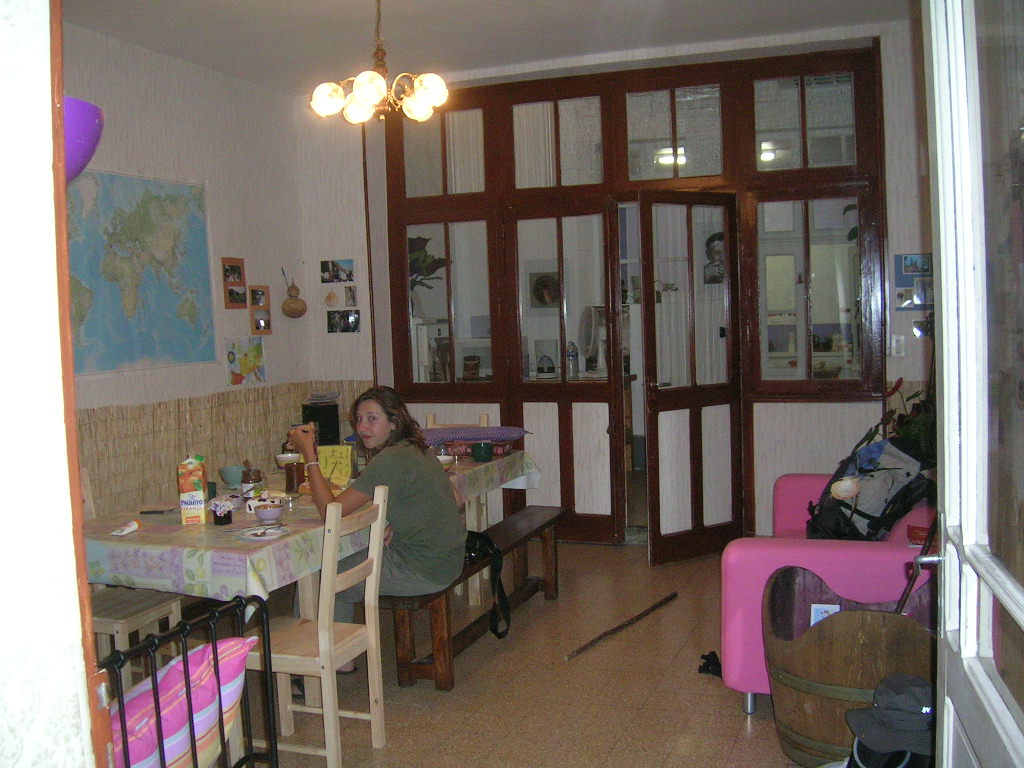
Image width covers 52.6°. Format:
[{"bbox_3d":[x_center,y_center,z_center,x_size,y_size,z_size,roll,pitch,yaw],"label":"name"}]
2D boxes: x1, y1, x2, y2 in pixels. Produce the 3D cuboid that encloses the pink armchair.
[{"bbox_3d":[1.494,0.856,4.494,0.880,0.660,1.800,-1,4,20],"label":"pink armchair"}]

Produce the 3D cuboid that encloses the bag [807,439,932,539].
[{"bbox_3d":[1.439,0.503,4.131,0.270,0.510,0.330,38,16,13],"label":"bag"}]

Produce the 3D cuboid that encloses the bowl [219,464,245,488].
[{"bbox_3d":[-1.380,0.464,5.139,0.155,0.105,0.155,-2,4,0],"label":"bowl"}]

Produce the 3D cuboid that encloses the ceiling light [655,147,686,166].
[{"bbox_3d":[1.424,-2.043,9.300,0.280,0.150,0.300,-1,4,20],"label":"ceiling light"}]

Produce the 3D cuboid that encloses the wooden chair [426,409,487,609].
[{"bbox_3d":[-0.398,0.679,5.981,0.410,0.950,0.500,-1,4,21],"label":"wooden chair"}]

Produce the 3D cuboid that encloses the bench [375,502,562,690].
[{"bbox_3d":[-0.106,0.995,5.030,0.280,0.430,1.850,-1,4,19],"label":"bench"}]

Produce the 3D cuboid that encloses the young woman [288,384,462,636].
[{"bbox_3d":[-0.519,0.636,4.512,0.680,1.250,0.480,0,4,23],"label":"young woman"}]

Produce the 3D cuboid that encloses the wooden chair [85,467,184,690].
[{"bbox_3d":[-1.609,0.855,4.126,0.500,0.950,0.410,-1,4,21],"label":"wooden chair"}]

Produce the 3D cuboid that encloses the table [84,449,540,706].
[{"bbox_3d":[-0.902,0.871,5.057,1.060,0.735,2.519,0,4,24],"label":"table"}]

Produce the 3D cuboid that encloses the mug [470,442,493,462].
[{"bbox_3d":[-0.166,0.372,5.768,0.110,0.100,0.120,-1,4,20],"label":"mug"}]

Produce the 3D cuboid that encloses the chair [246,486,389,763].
[{"bbox_3d":[-0.716,0.857,3.607,0.500,0.950,0.410,-1,4,18],"label":"chair"}]

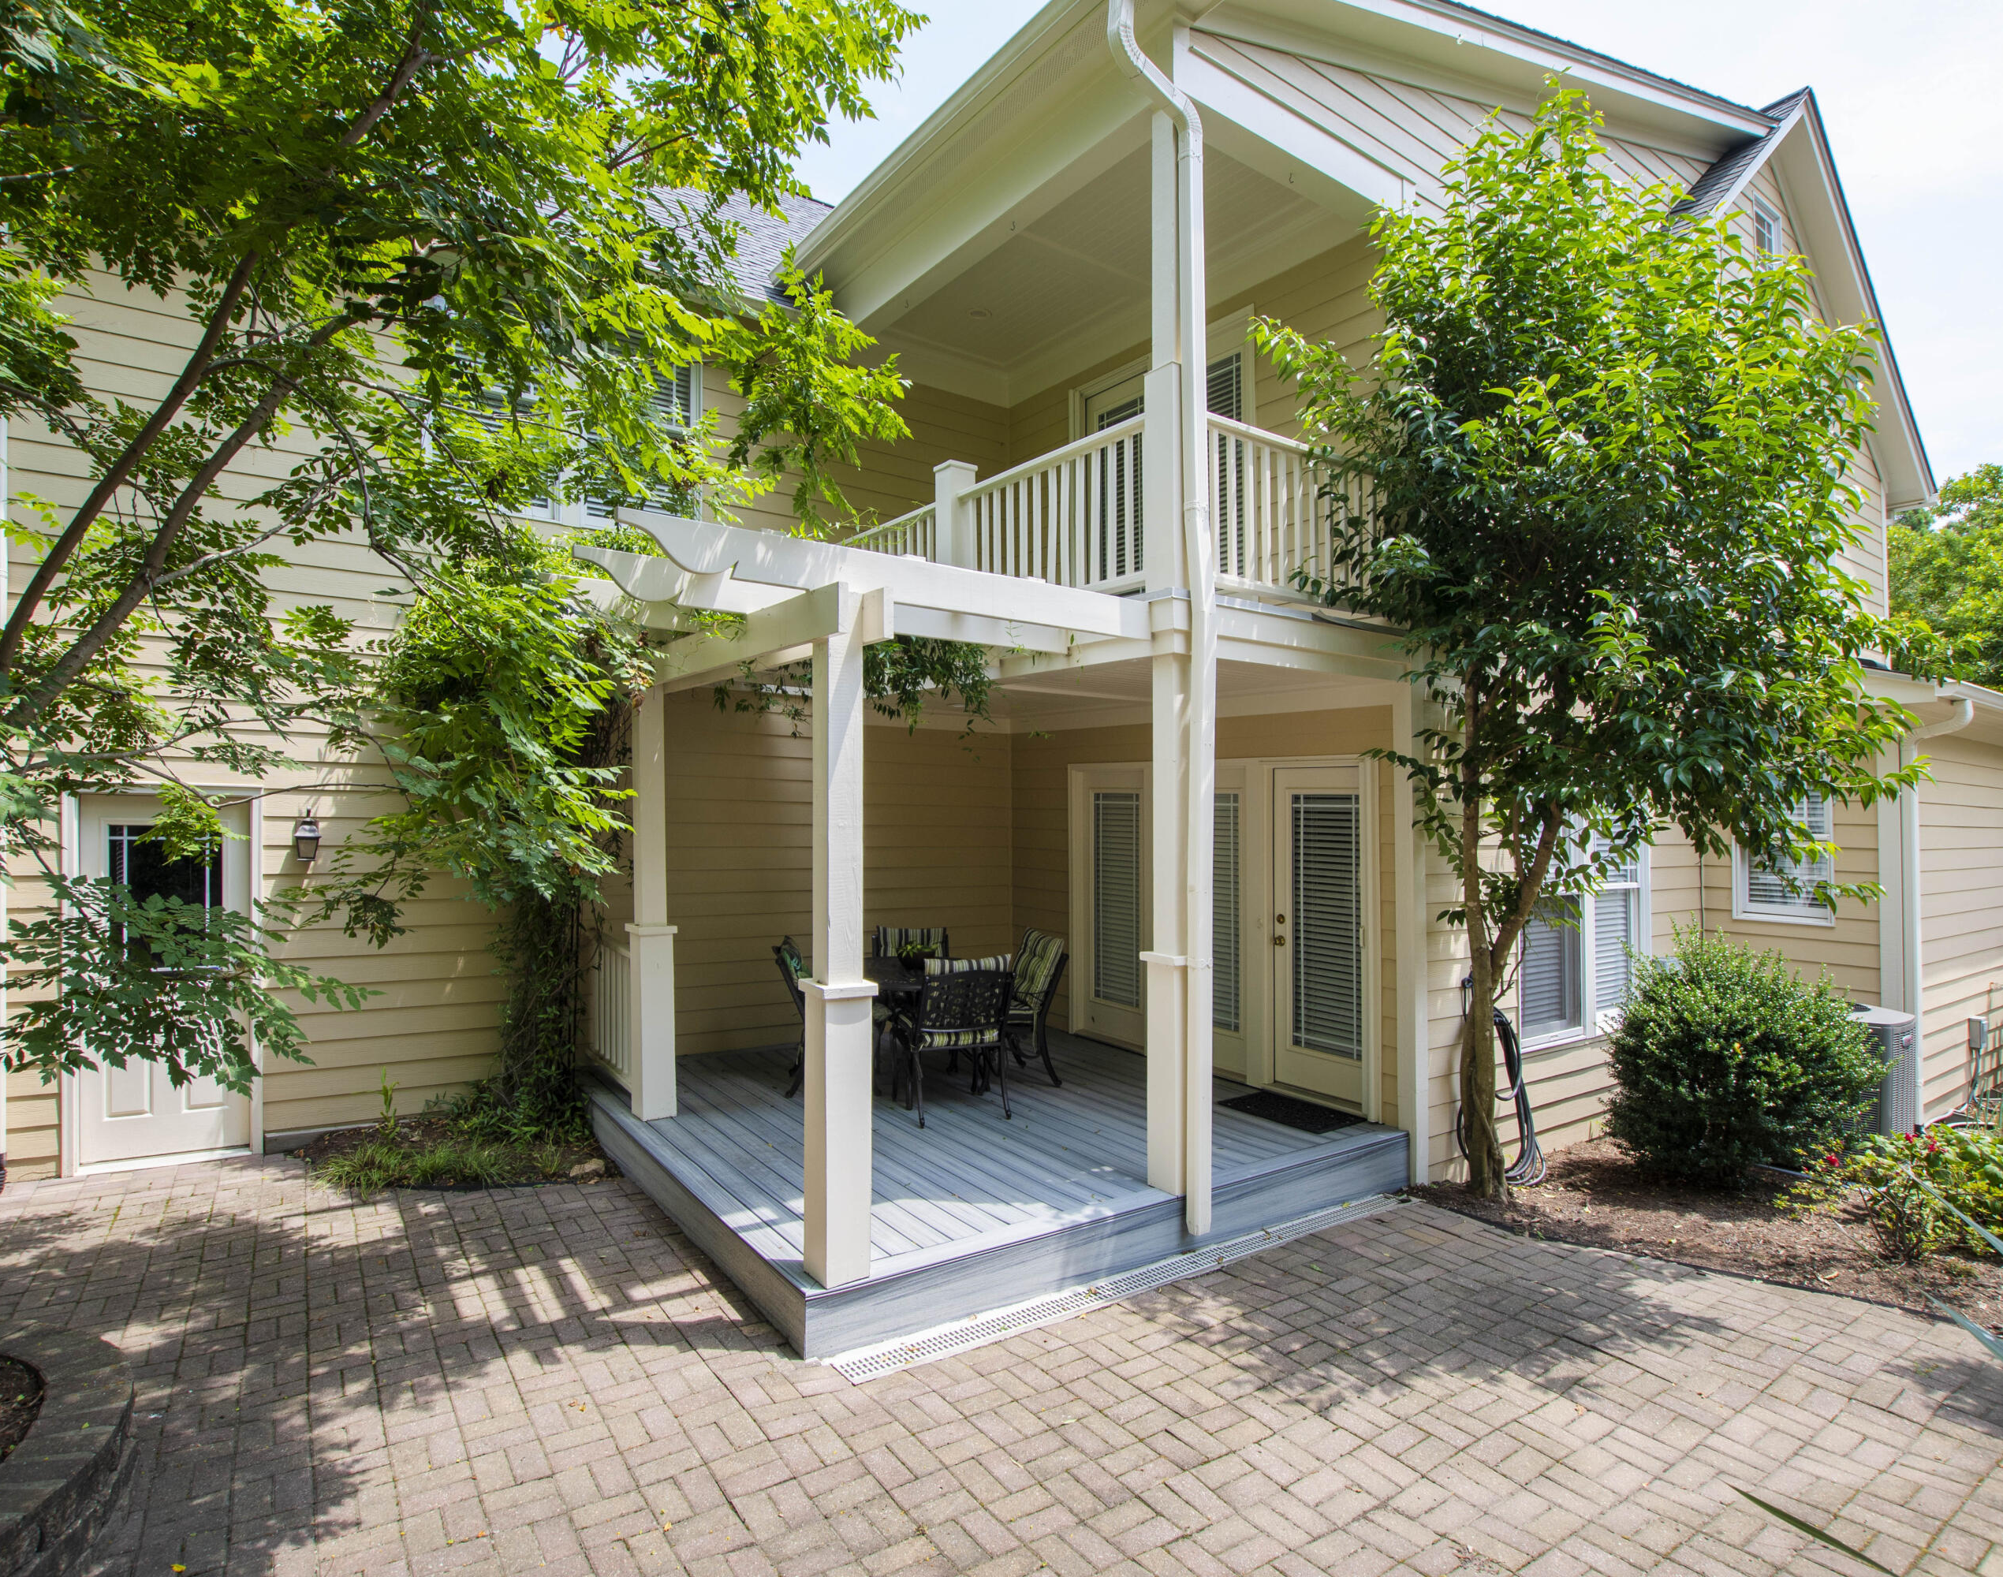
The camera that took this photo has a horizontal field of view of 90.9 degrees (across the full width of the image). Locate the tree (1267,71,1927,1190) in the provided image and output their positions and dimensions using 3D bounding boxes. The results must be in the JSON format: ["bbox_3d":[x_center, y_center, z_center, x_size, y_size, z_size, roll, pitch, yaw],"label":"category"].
[{"bbox_3d":[2.700,-0.630,4.780,2.700,5.499,2.200,1,-2,-34],"label":"tree"}]

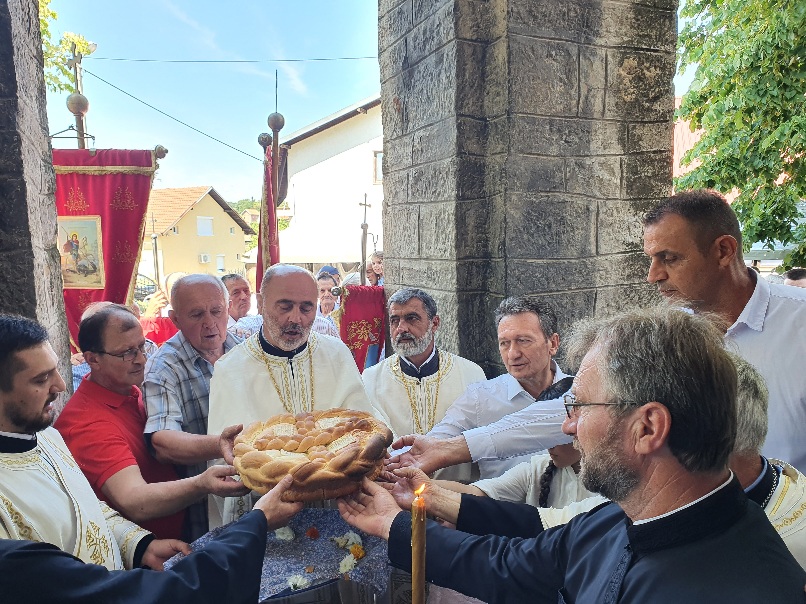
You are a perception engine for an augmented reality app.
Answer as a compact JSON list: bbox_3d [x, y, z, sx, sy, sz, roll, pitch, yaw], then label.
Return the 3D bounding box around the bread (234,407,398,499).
[{"bbox_3d":[-0.195,0.333,1.340,0.347,0.092,0.347,-3,10,0],"label":"bread"}]

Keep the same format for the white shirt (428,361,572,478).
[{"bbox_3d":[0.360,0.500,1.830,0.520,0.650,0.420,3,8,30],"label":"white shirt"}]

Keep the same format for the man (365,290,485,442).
[{"bbox_3d":[0.060,0.790,2.320,0.560,1.710,0.420,0,7,7],"label":"man"}]

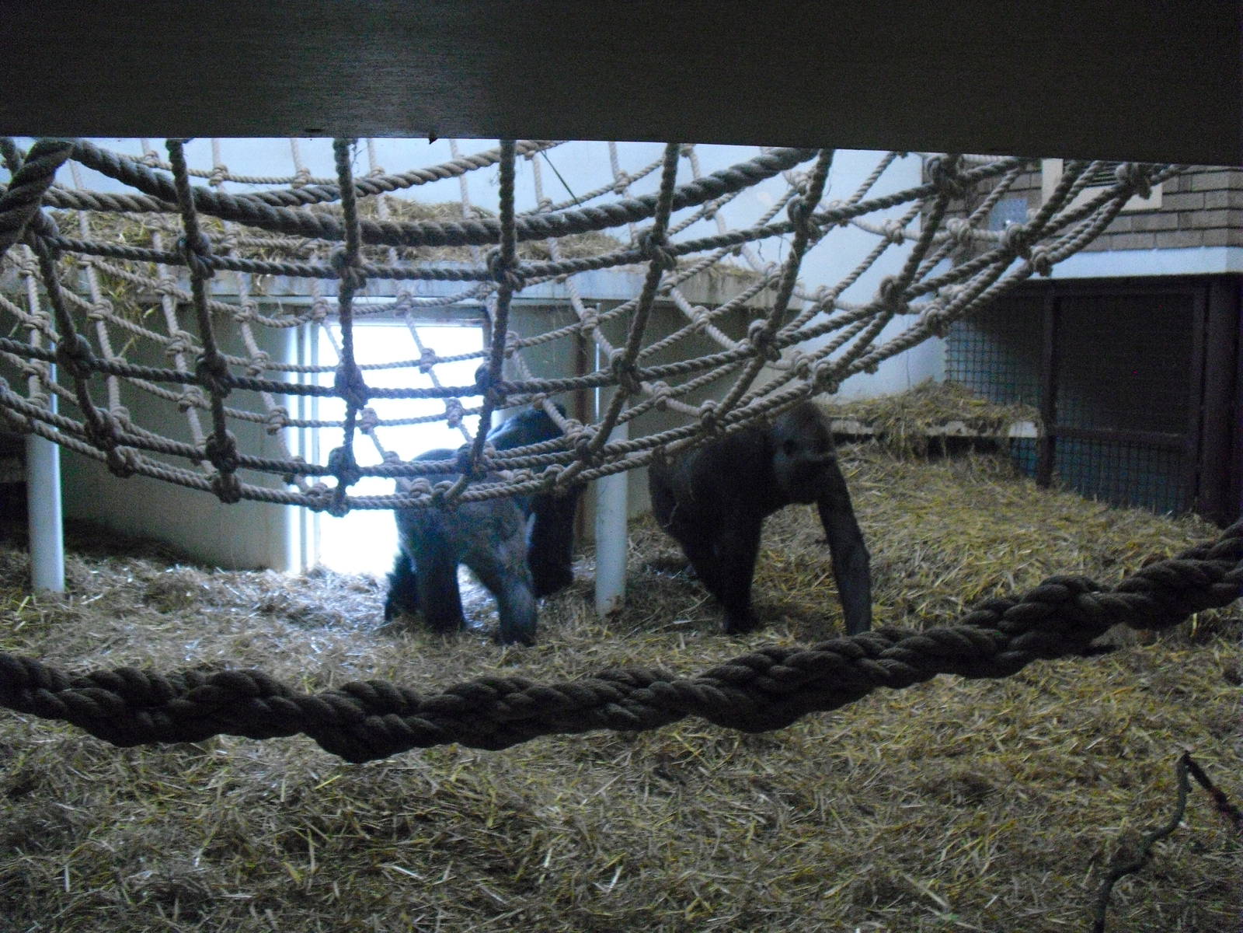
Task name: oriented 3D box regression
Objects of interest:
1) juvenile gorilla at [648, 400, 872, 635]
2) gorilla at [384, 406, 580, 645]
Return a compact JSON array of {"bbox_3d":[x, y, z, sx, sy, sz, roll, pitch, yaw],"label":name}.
[{"bbox_3d":[0.540,0.182,5.146,0.850,0.920,0.500,5,7,38],"label":"juvenile gorilla"},{"bbox_3d":[-0.560,0.167,5.295,0.560,0.920,0.950,2,6,22],"label":"gorilla"}]

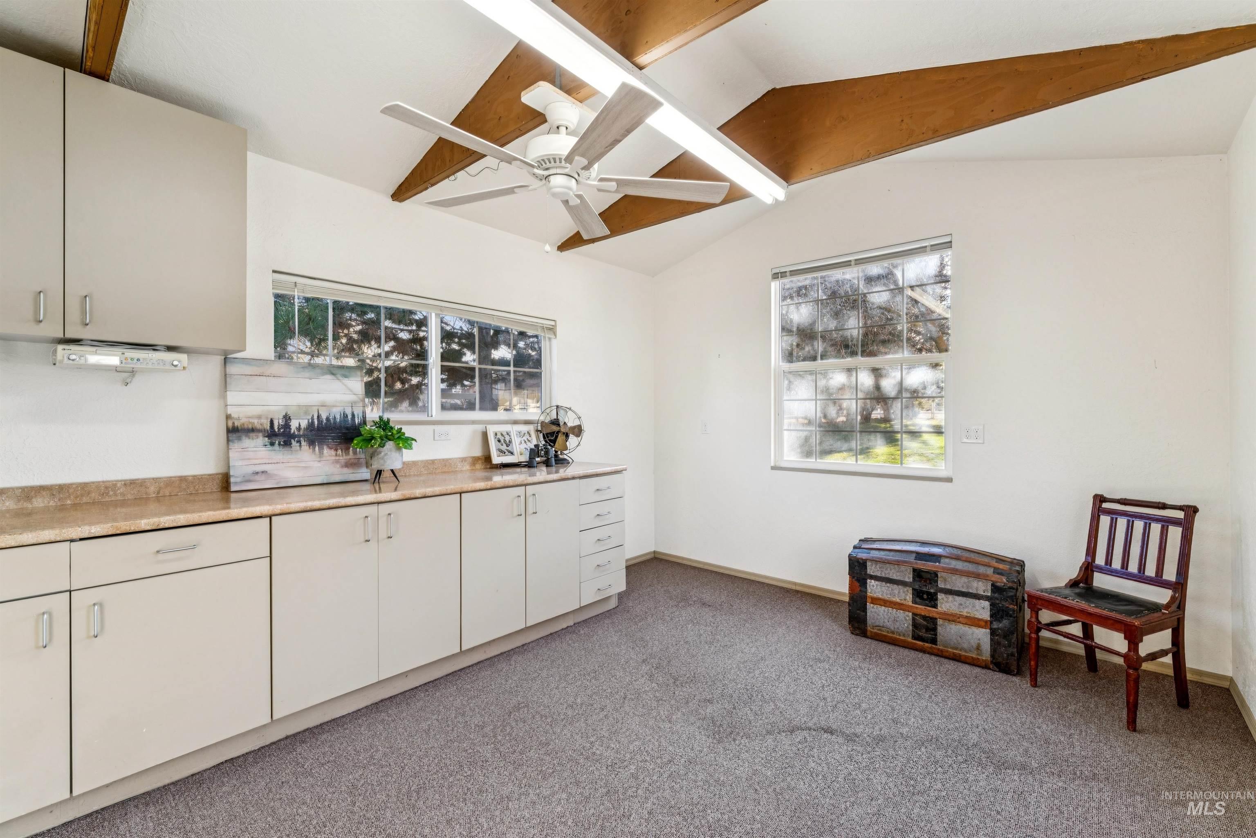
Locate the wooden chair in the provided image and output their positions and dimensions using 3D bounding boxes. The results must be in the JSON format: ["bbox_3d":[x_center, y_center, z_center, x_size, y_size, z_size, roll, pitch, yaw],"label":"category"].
[{"bbox_3d":[2.126,0.793,2.290,0.479,0.857,0.413,0,0,-20],"label":"wooden chair"}]

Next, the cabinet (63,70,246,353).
[{"bbox_3d":[-1.834,-0.721,2.038,0.325,0.900,0.502,0,0,41],"label":"cabinet"}]

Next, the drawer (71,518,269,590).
[{"bbox_3d":[-1.630,0.434,1.865,0.423,0.143,0.500,0,0,41],"label":"drawer"}]

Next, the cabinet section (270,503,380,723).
[{"bbox_3d":[-1.410,0.747,2.288,0.570,0.762,0.391,0,0,42],"label":"cabinet section"}]

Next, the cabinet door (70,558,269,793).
[{"bbox_3d":[-1.477,0.807,1.732,0.030,0.602,0.500,0,0,41],"label":"cabinet door"}]

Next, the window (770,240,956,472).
[{"bbox_3d":[1.527,-0.378,3.533,1.157,1.454,0.101,0,0,41],"label":"window"}]

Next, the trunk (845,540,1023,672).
[{"bbox_3d":[1.691,0.955,2.897,0.782,0.534,0.418,0,0,41],"label":"trunk"}]

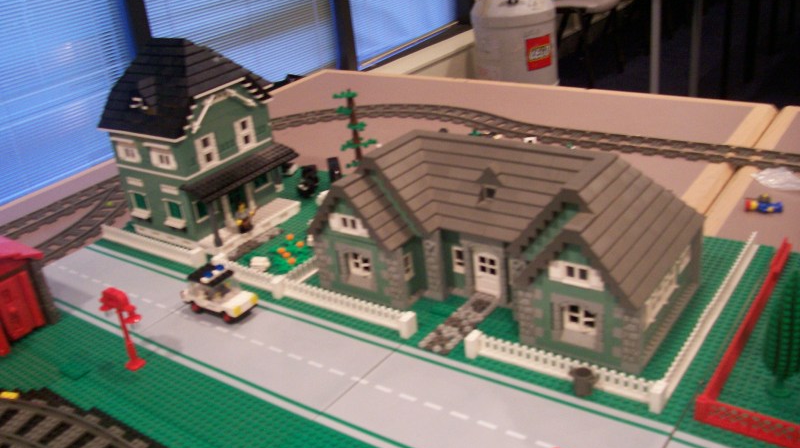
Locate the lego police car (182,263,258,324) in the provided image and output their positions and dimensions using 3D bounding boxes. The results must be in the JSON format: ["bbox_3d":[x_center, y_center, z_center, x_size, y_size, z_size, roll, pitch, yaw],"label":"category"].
[{"bbox_3d":[-0.194,0.070,0.831,0.083,0.045,0.034,12,31,35],"label":"lego police car"}]

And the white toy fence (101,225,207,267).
[{"bbox_3d":[-0.316,0.023,0.990,0.199,0.021,0.014,12,31,35],"label":"white toy fence"}]

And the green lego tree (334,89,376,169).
[{"bbox_3d":[-0.058,-0.107,1.045,0.053,0.152,0.053,12,31,35],"label":"green lego tree"}]

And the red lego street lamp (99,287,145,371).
[{"bbox_3d":[-0.260,0.098,0.742,0.066,0.084,0.017,12,31,35],"label":"red lego street lamp"}]

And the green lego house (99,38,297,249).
[{"bbox_3d":[-0.261,-0.119,1.019,0.202,0.240,0.166,12,31,35],"label":"green lego house"}]

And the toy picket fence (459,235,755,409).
[{"bbox_3d":[0.222,0.062,0.770,0.175,0.021,0.314,12,31,35],"label":"toy picket fence"}]

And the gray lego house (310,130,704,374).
[{"bbox_3d":[0.098,-0.003,0.794,0.362,0.144,0.177,12,31,35],"label":"gray lego house"}]

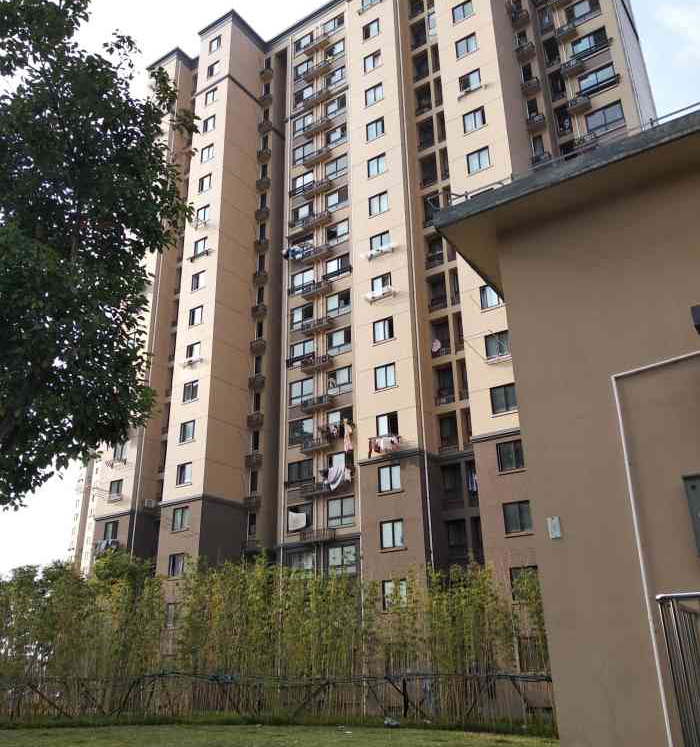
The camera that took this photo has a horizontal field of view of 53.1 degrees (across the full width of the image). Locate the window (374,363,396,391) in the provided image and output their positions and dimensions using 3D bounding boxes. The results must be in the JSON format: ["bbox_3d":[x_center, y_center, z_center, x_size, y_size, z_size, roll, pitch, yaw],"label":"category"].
[{"bbox_3d":[2.059,0.201,39.837,1.341,1.371,0.153,-15,-26,31],"label":"window"}]

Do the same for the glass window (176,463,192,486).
[{"bbox_3d":[-10.841,6.629,46.092,1.368,1.366,0.177,-15,-26,30],"label":"glass window"}]

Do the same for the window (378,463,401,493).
[{"bbox_3d":[2.140,5.589,37.037,1.283,1.293,0.120,-14,-26,30],"label":"window"}]

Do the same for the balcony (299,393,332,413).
[{"bbox_3d":[-2.042,2.087,47.000,2.202,0.639,0.645,-15,-26,31],"label":"balcony"}]

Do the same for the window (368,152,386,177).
[{"bbox_3d":[1.768,-13.212,44.684,1.283,1.293,0.120,-14,-26,30],"label":"window"}]

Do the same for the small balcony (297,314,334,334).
[{"bbox_3d":[-2.270,-3.458,49.763,2.340,0.712,0.610,-15,-26,31],"label":"small balcony"}]

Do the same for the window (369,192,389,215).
[{"bbox_3d":[1.786,-10.524,43.485,1.299,1.369,0.145,-15,-26,30],"label":"window"}]

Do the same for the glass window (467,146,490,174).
[{"bbox_3d":[7.502,-12.322,40.651,1.341,1.371,0.153,-15,-26,31],"label":"glass window"}]

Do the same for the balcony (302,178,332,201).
[{"bbox_3d":[-2.492,-14.383,54.216,2.340,0.712,0.610,-15,-26,31],"label":"balcony"}]

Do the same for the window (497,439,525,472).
[{"bbox_3d":[7.693,3.960,33.403,1.299,1.369,0.145,-15,-26,30],"label":"window"}]

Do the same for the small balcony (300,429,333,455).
[{"bbox_3d":[-2.043,4.601,45.328,2.001,0.725,0.667,-15,-26,30],"label":"small balcony"}]

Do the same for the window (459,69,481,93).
[{"bbox_3d":[7.260,-17.501,42.205,1.299,1.369,0.145,-15,-26,30],"label":"window"}]

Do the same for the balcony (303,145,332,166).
[{"bbox_3d":[-2.465,-16.847,54.702,2.183,0.678,0.649,-15,-26,30],"label":"balcony"}]

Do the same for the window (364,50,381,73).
[{"bbox_3d":[1.608,-21.270,47.961,1.283,1.293,0.120,-14,-26,30],"label":"window"}]

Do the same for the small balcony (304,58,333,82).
[{"bbox_3d":[-2.593,-24.953,57.585,2.600,0.700,0.650,-14,-26,30],"label":"small balcony"}]

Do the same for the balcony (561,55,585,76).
[{"bbox_3d":[13.919,-18.996,43.758,1.200,0.682,0.580,-15,-26,31],"label":"balcony"}]

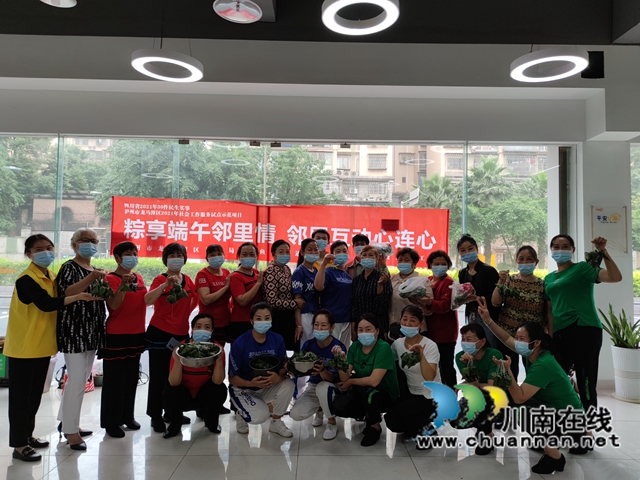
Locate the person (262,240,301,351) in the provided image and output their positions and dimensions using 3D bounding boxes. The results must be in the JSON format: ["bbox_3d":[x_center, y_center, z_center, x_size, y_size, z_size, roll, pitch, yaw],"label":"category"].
[{"bbox_3d":[-0.364,0.792,4.040,0.430,1.582,0.330,2,-3,-29],"label":"person"}]

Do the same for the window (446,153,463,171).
[{"bbox_3d":[12.826,-7.431,42.000,1.600,1.650,0.200,0,-2,0],"label":"window"}]

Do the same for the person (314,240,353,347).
[{"bbox_3d":[0.122,0.795,4.017,0.450,1.587,0.350,2,-3,-19],"label":"person"}]

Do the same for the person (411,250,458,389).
[{"bbox_3d":[1.029,0.854,3.965,0.450,1.521,0.420,-2,-4,37],"label":"person"}]

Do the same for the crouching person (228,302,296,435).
[{"bbox_3d":[-0.491,1.039,3.725,0.600,1.040,0.660,1,-3,-13],"label":"crouching person"}]

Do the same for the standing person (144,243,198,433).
[{"bbox_3d":[-1.272,0.817,3.853,0.460,1.570,0.380,1,-3,-18],"label":"standing person"}]

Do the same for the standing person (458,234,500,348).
[{"bbox_3d":[1.442,0.772,4.010,0.450,1.640,0.340,-1,-3,34],"label":"standing person"}]

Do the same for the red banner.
[{"bbox_3d":[-0.450,-0.093,5.146,3.903,0.684,0.050,2,-2,-1],"label":"red banner"}]

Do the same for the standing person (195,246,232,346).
[{"bbox_3d":[-0.963,0.804,3.969,0.420,1.535,0.370,3,-4,-39],"label":"standing person"}]

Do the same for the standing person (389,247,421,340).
[{"bbox_3d":[0.835,0.855,4.233,0.460,1.560,0.360,0,-2,14],"label":"standing person"}]

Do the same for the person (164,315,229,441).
[{"bbox_3d":[-1.035,1.086,3.703,0.500,0.943,0.580,1,-3,-9],"label":"person"}]

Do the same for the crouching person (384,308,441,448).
[{"bbox_3d":[0.750,1.055,3.561,0.500,1.067,0.640,0,-3,14],"label":"crouching person"}]

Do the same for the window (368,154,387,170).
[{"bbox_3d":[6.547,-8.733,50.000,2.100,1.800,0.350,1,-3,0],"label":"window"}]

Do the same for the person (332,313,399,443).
[{"bbox_3d":[0.365,1.073,3.644,0.550,0.980,0.680,-1,-3,30],"label":"person"}]

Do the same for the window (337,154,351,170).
[{"bbox_3d":[2.648,-8.733,50.000,1.550,1.750,0.200,1,-3,-7],"label":"window"}]

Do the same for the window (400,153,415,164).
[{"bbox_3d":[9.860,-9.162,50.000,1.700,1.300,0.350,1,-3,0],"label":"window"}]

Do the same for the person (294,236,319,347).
[{"bbox_3d":[-0.101,0.790,4.164,0.420,1.606,0.310,2,-3,-29],"label":"person"}]

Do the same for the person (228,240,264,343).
[{"bbox_3d":[-0.708,0.800,4.218,0.450,1.560,0.340,2,-3,-30],"label":"person"}]

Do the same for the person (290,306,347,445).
[{"bbox_3d":[-0.009,1.089,3.762,0.520,1.040,0.620,0,-2,12],"label":"person"}]

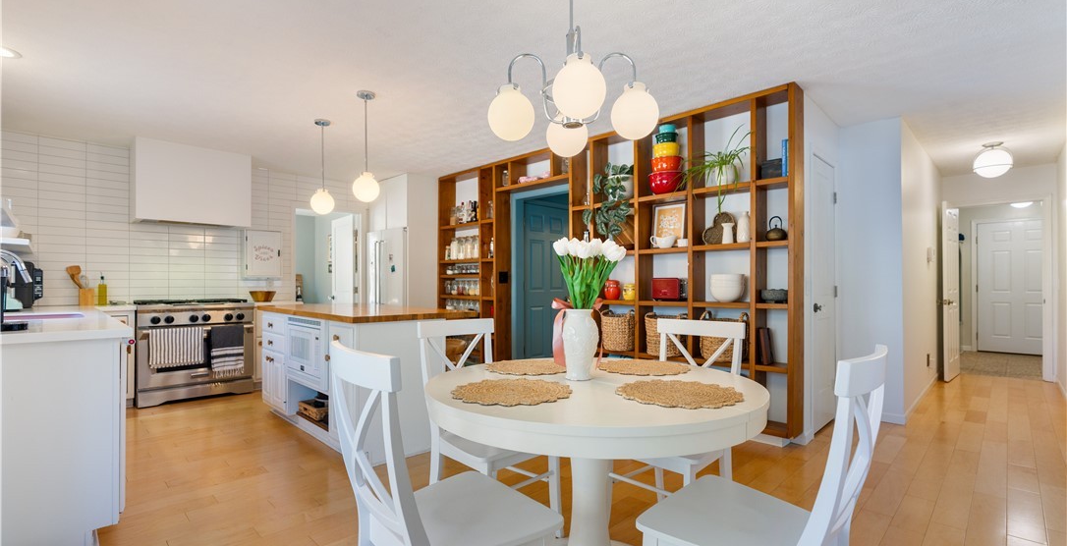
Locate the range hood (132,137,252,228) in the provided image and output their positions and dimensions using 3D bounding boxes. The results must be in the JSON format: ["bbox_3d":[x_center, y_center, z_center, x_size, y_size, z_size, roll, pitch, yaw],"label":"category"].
[{"bbox_3d":[-3.461,-0.860,4.805,0.915,0.748,0.535,1,-1,-45],"label":"range hood"}]

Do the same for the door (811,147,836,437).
[{"bbox_3d":[2.231,0.160,3.665,0.570,2.030,0.045,1,-2,-45],"label":"door"}]

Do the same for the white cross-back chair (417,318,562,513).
[{"bbox_3d":[-0.200,0.685,2.174,0.460,0.925,0.520,1,-2,-45],"label":"white cross-back chair"}]

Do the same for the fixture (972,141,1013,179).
[{"bbox_3d":[4.426,-1.075,4.567,0.290,0.330,0.290,1,-1,-45],"label":"fixture"}]

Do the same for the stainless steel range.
[{"bbox_3d":[-3.344,0.735,4.687,0.905,0.935,0.700,1,-2,-45],"label":"stainless steel range"}]

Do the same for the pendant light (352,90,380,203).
[{"bbox_3d":[-1.169,-0.869,3.312,0.178,0.765,0.178,1,-1,-45],"label":"pendant light"}]

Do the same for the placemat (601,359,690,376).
[{"bbox_3d":[0.477,0.405,2.051,0.400,0.010,0.400,0,-1,0],"label":"placemat"}]

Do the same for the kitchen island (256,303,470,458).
[{"bbox_3d":[-1.379,0.726,3.709,0.910,0.910,1.860,1,-2,-45],"label":"kitchen island"}]

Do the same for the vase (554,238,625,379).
[{"bbox_3d":[0.217,0.132,1.850,0.275,0.550,0.250,0,-1,0],"label":"vase"}]

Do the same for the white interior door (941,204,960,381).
[{"bbox_3d":[4.939,0.197,5.609,0.735,2.030,0.040,1,-1,-40],"label":"white interior door"}]

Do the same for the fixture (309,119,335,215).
[{"bbox_3d":[-1.732,-0.865,3.894,0.200,0.762,0.200,1,-2,-45],"label":"fixture"}]

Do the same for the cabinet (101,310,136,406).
[{"bbox_3d":[-3.800,0.753,4.287,0.280,0.880,0.600,1,-2,-45],"label":"cabinet"}]

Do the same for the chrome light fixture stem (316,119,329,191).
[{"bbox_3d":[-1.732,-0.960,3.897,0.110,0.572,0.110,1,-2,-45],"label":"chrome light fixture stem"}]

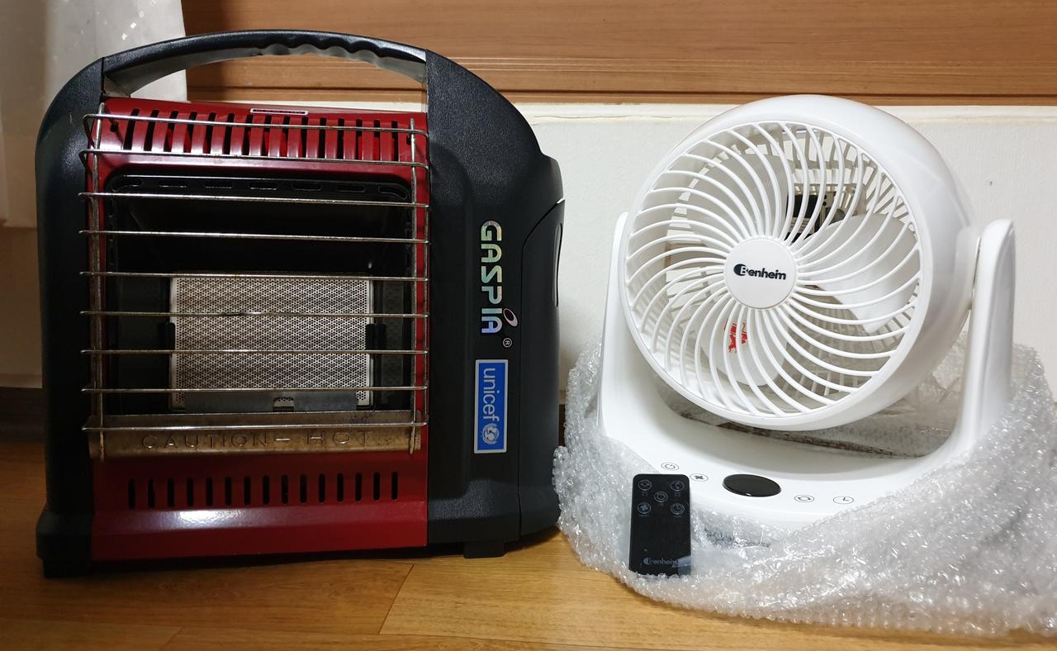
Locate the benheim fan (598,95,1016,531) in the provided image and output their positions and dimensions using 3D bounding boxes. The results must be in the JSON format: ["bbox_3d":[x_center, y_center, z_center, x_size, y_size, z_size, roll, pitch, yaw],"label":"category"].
[{"bbox_3d":[0.200,-0.013,0.643,0.312,0.325,0.240,8,9,29],"label":"benheim fan"}]

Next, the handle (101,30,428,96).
[{"bbox_3d":[-0.183,-0.194,0.579,0.212,0.047,0.075,0,5,-10],"label":"handle"}]

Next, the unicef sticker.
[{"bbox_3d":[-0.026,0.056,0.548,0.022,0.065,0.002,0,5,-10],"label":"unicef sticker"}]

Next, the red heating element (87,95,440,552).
[{"bbox_3d":[-0.173,-0.001,0.529,0.212,0.297,0.075,0,5,-10],"label":"red heating element"}]

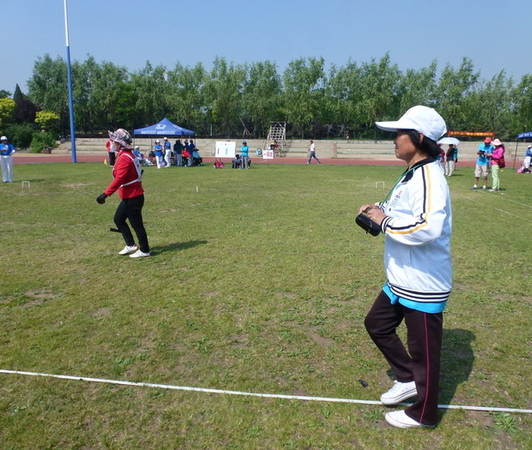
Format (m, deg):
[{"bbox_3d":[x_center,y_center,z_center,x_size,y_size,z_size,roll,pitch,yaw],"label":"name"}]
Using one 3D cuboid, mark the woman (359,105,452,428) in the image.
[{"bbox_3d":[0.691,0.254,2.076,0.510,1.641,0.490,2,11,10],"label":"woman"}]

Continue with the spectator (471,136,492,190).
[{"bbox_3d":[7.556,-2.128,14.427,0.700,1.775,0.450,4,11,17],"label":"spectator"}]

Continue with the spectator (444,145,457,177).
[{"bbox_3d":[9.194,-3.227,20.754,0.480,1.569,0.340,5,12,20],"label":"spectator"}]

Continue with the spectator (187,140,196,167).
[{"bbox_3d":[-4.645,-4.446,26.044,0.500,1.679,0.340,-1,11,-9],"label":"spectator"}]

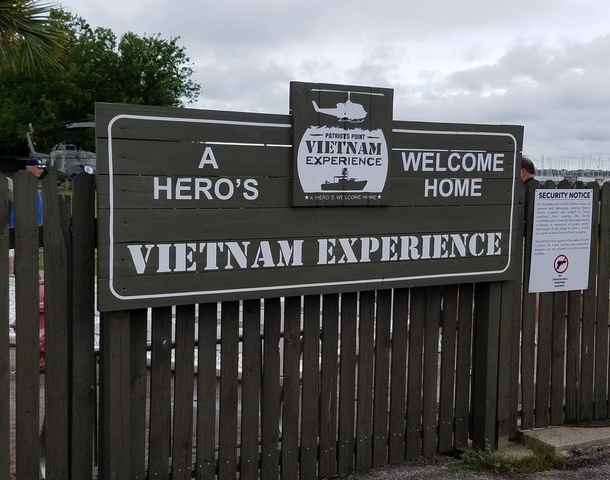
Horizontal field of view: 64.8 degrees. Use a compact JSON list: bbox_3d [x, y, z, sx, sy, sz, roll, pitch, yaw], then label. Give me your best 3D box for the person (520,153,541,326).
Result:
[{"bbox_3d":[1.900,0.115,4.200,0.420,1.720,0.520,2,7,9],"label":"person"}]

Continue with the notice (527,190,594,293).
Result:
[{"bbox_3d":[1.546,0.005,2.887,0.457,0.610,0.015,-1,5,-19],"label":"notice"}]

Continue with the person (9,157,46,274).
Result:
[{"bbox_3d":[-3.320,-0.120,5.750,0.420,1.720,0.520,0,7,-6],"label":"person"}]

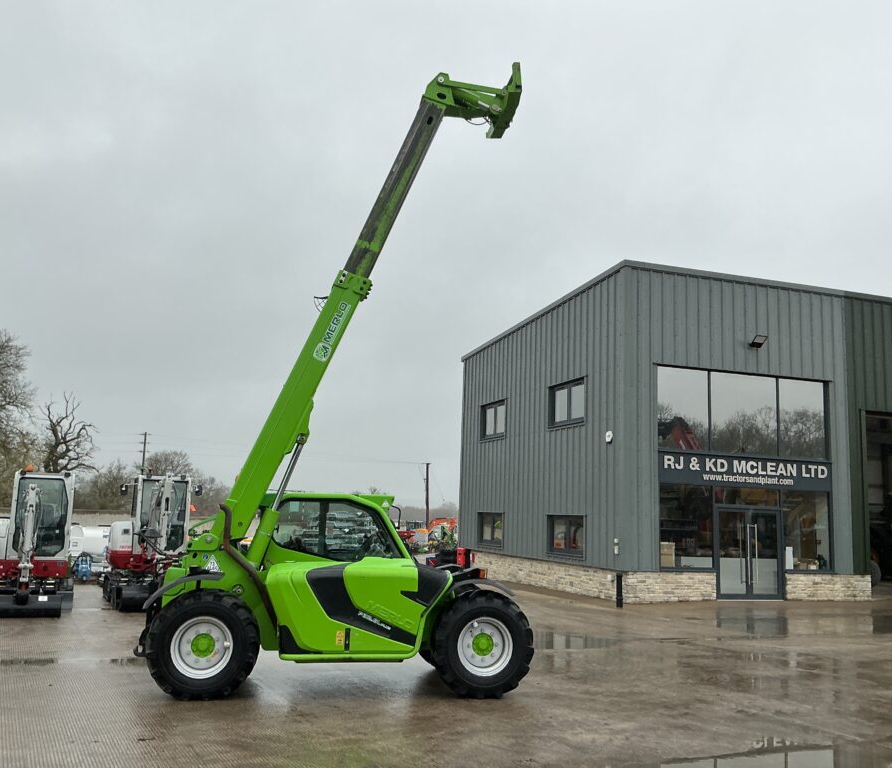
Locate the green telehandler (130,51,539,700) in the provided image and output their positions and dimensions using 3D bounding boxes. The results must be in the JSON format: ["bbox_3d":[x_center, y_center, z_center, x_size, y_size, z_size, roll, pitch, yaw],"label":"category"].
[{"bbox_3d":[-1.105,-0.344,9.186,3.920,6.970,2.020,4,-9,-12],"label":"green telehandler"}]

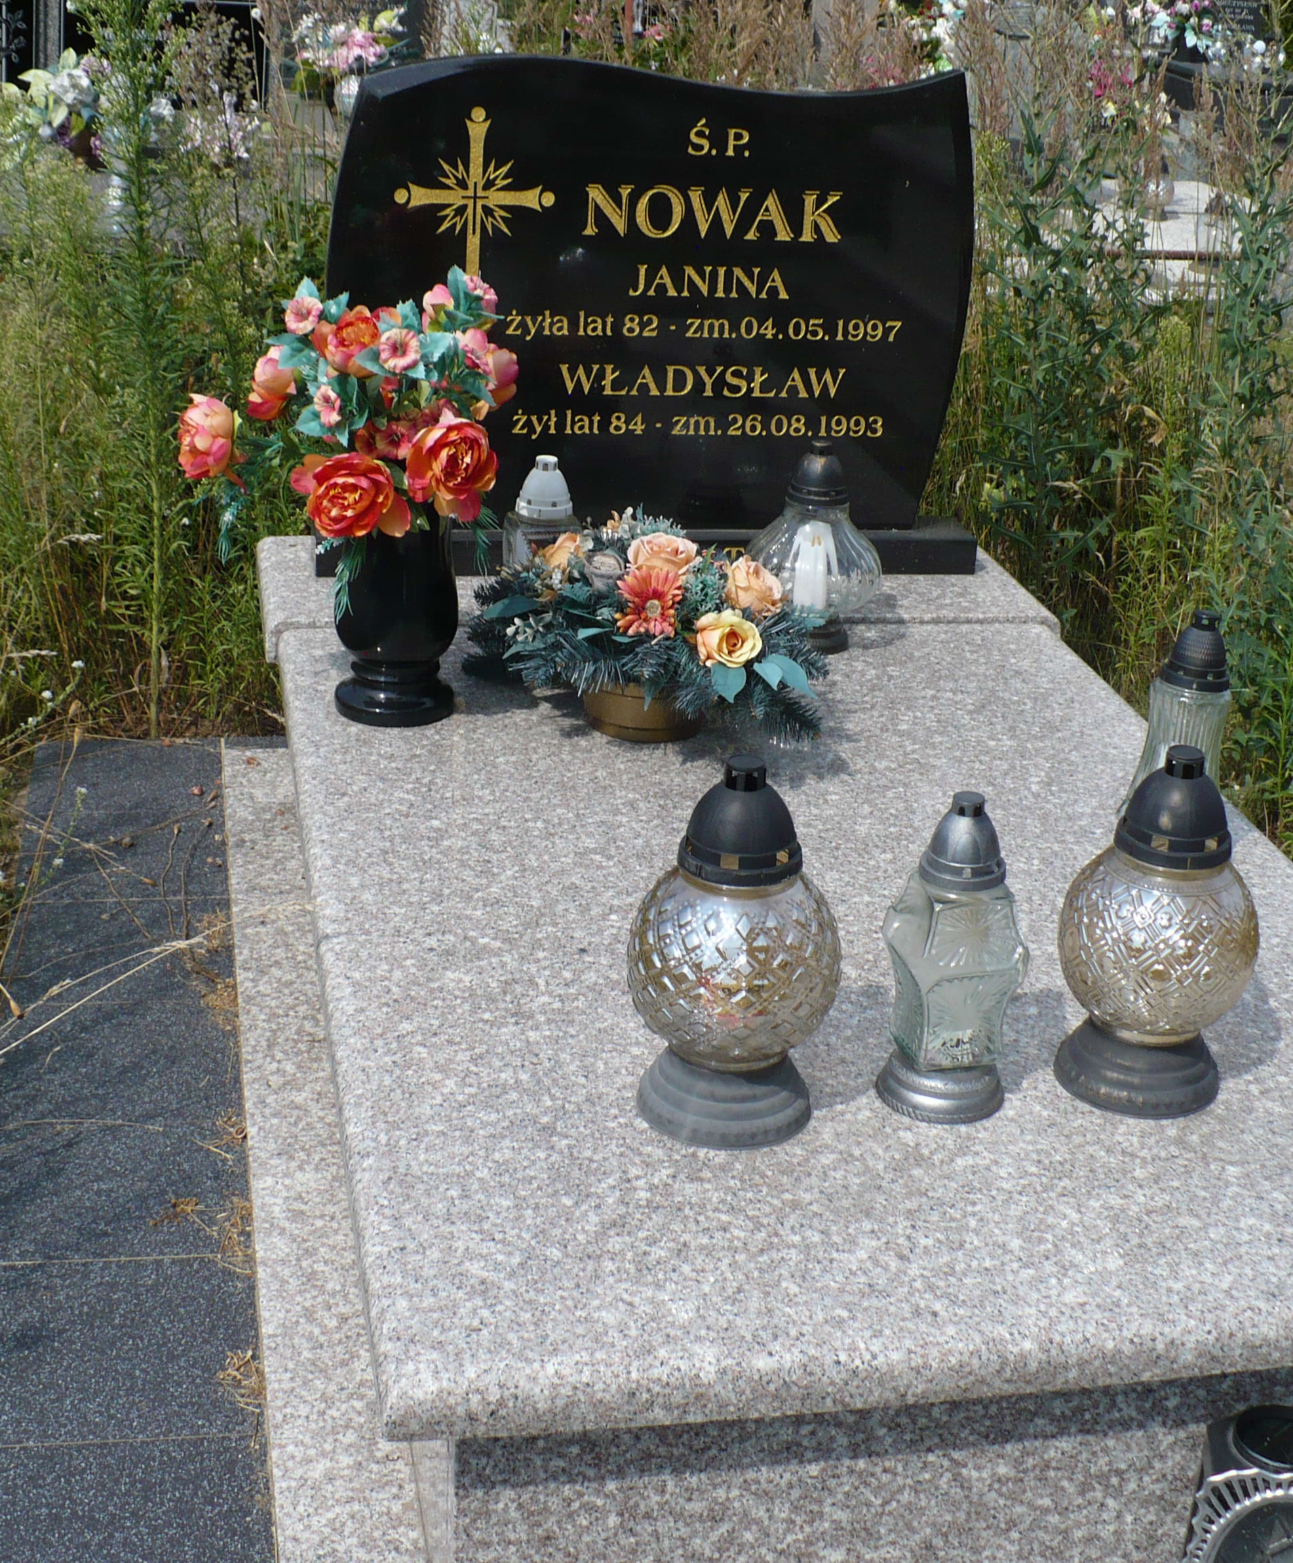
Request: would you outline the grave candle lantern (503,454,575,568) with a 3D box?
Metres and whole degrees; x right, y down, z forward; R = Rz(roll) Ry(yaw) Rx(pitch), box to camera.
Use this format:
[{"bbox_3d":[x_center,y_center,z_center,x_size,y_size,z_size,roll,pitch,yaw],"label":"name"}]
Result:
[{"bbox_3d":[-0.140,-0.347,3.121,0.102,0.218,0.102,-5,26,-18],"label":"grave candle lantern"}]

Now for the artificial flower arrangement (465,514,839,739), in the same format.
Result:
[{"bbox_3d":[0.003,-0.185,2.769,0.427,0.211,0.322,-2,25,-12],"label":"artificial flower arrangement"}]

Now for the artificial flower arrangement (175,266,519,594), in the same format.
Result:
[{"bbox_3d":[-0.353,-0.419,2.633,0.405,0.355,0.322,-2,25,-12],"label":"artificial flower arrangement"}]

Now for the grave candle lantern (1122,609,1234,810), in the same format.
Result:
[{"bbox_3d":[0.614,-0.055,2.529,0.131,0.282,0.131,-2,25,-12],"label":"grave candle lantern"}]

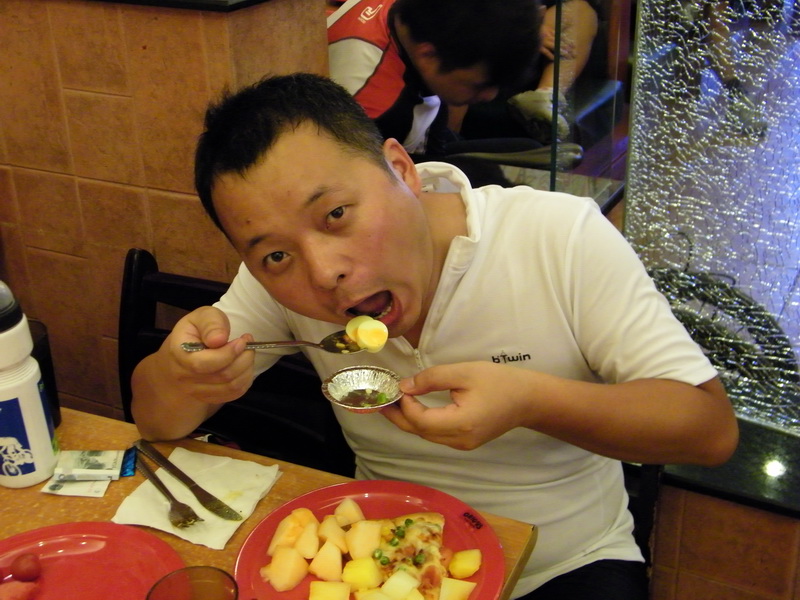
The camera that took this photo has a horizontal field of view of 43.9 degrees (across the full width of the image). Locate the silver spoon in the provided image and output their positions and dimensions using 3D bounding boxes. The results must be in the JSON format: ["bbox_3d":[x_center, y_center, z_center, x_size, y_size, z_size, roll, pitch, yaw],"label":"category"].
[{"bbox_3d":[-0.112,0.041,0.868,0.175,0.022,0.037,-1,21,15],"label":"silver spoon"}]

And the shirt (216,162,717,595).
[{"bbox_3d":[0.085,0.090,1.080,0.520,0.530,0.310,9,36,24],"label":"shirt"}]

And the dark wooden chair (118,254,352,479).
[{"bbox_3d":[-0.298,0.454,1.259,0.410,0.874,0.480,10,25,28],"label":"dark wooden chair"}]

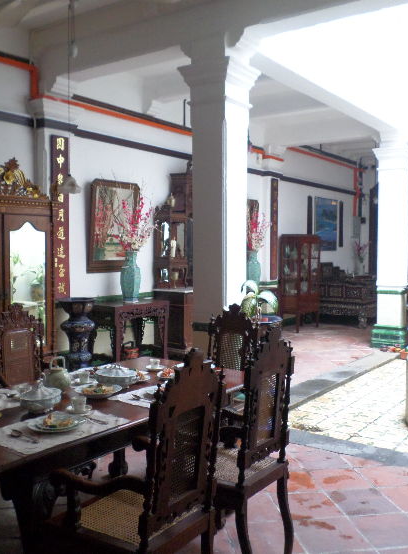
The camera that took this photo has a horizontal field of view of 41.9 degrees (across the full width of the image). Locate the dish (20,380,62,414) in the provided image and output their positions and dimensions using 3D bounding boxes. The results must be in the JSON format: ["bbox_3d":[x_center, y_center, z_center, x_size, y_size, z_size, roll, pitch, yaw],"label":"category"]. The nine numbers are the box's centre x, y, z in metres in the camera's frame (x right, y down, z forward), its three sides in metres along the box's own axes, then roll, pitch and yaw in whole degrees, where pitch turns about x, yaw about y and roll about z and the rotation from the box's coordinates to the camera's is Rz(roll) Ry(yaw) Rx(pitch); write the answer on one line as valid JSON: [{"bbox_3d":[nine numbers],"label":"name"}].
[{"bbox_3d":[-0.737,0.523,2.401,0.190,0.140,0.210,3,4,37],"label":"dish"}]

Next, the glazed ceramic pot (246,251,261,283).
[{"bbox_3d":[0.785,-0.147,8.400,0.250,0.580,0.250,1,4,0],"label":"glazed ceramic pot"}]

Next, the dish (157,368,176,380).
[{"bbox_3d":[-0.212,0.559,3.128,0.135,0.047,0.135,1,4,0],"label":"dish"}]

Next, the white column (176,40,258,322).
[{"bbox_3d":[0.133,-0.311,4.542,0.500,3.120,0.500,3,4,37],"label":"white column"}]

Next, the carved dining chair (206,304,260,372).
[{"bbox_3d":[0.055,0.748,3.406,0.520,1.130,0.560,3,4,37],"label":"carved dining chair"}]

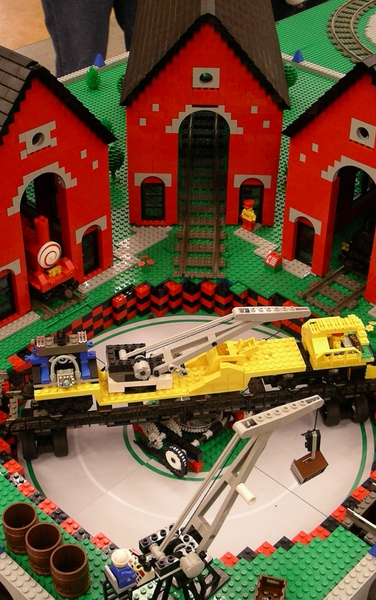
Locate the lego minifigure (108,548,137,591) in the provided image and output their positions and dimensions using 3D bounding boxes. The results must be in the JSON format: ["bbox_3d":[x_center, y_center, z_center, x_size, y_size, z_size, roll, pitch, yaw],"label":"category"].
[{"bbox_3d":[-0.046,0.197,0.643,0.021,0.031,0.024,-21,43,-25],"label":"lego minifigure"}]

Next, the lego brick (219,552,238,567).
[{"bbox_3d":[0.035,0.232,0.746,0.016,0.011,0.016,30,45,34],"label":"lego brick"}]

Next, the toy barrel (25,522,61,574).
[{"bbox_3d":[-0.122,0.211,0.726,0.032,0.034,0.032,0,36,0],"label":"toy barrel"}]

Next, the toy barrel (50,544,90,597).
[{"bbox_3d":[-0.098,0.227,0.715,0.033,0.034,0.033,0,38,-1],"label":"toy barrel"}]

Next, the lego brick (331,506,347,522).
[{"bbox_3d":[0.142,0.201,0.789,0.016,0.011,0.016,30,45,34],"label":"lego brick"}]

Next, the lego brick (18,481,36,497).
[{"bbox_3d":[-0.153,0.184,0.815,0.016,0.011,0.016,31,47,33],"label":"lego brick"}]

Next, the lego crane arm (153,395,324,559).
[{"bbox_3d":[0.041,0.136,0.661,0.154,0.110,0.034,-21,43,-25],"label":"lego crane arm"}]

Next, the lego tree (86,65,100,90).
[{"bbox_3d":[-0.164,-0.388,1.492,0.024,0.041,0.024,1,38,0],"label":"lego tree"}]

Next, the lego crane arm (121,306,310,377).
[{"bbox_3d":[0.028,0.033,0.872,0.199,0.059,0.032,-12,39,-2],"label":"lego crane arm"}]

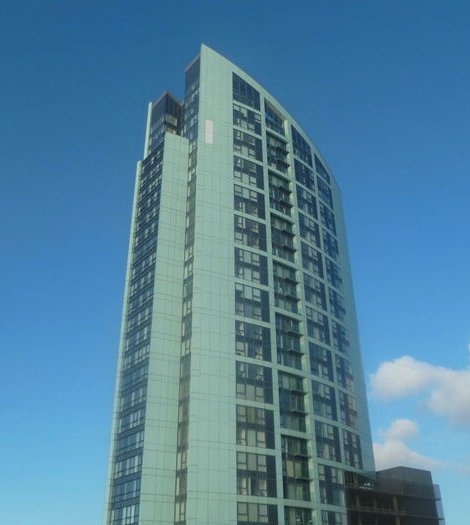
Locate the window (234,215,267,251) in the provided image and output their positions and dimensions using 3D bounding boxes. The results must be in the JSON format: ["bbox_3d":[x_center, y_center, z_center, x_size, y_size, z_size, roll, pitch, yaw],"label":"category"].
[{"bbox_3d":[2.450,-4.403,87.968,5.725,5.050,0.300,15,-33,-25],"label":"window"}]

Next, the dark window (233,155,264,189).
[{"bbox_3d":[2.272,-14.638,93.626,5.807,4.986,0.300,15,-33,-26],"label":"dark window"}]

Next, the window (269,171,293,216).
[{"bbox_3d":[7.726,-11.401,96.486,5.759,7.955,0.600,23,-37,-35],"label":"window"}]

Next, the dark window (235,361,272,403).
[{"bbox_3d":[2.621,16.263,76.359,5.807,4.986,0.300,15,-33,-26],"label":"dark window"}]

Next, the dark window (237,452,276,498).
[{"bbox_3d":[2.737,26.564,70.604,5.807,4.986,0.300,15,-33,-26],"label":"dark window"}]

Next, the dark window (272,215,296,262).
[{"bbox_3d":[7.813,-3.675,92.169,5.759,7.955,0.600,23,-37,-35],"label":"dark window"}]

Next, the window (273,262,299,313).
[{"bbox_3d":[7.787,4.032,87.818,5.000,7.923,0.450,20,-36,-32],"label":"window"}]

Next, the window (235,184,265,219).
[{"bbox_3d":[2.330,-9.488,90.748,5.807,4.986,0.300,15,-33,-26],"label":"window"}]

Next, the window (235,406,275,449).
[{"bbox_3d":[2.710,21.357,73.391,5.725,5.050,0.300,15,-33,-25],"label":"window"}]

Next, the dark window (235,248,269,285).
[{"bbox_3d":[2.502,0.749,85.052,5.725,5.050,0.300,15,-33,-25],"label":"dark window"}]

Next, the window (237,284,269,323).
[{"bbox_3d":[2.554,5.901,82.137,5.725,5.050,0.300,15,-33,-25],"label":"window"}]

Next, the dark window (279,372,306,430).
[{"bbox_3d":[7.943,19.489,79.072,5.000,7.923,0.450,20,-36,-32],"label":"dark window"}]

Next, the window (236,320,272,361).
[{"bbox_3d":[2.563,11.113,79.237,5.807,4.986,0.300,15,-33,-26],"label":"window"}]

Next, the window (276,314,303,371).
[{"bbox_3d":[7.865,11.760,83.445,5.000,7.923,0.450,20,-36,-32],"label":"window"}]

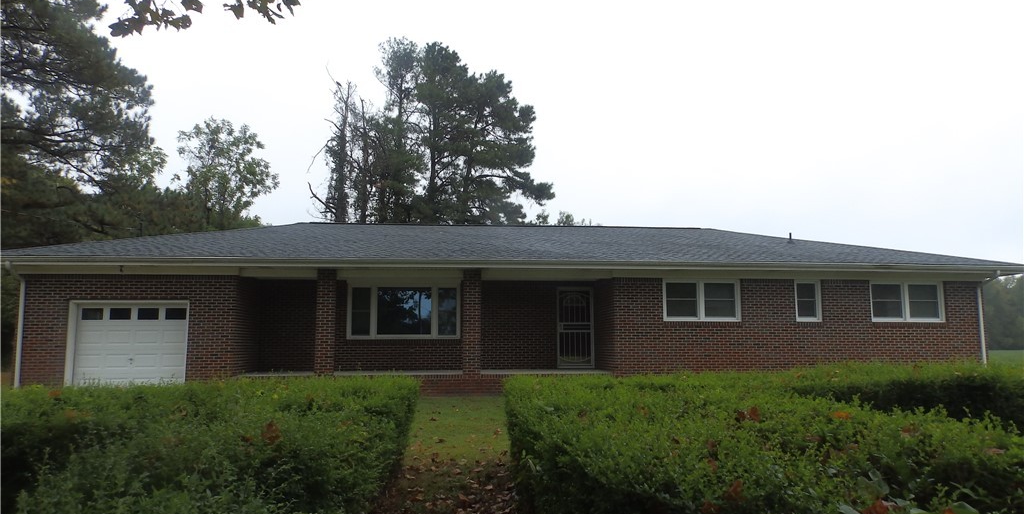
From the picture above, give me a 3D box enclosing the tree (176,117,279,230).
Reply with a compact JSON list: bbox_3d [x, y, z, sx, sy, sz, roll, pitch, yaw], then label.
[{"bbox_3d":[-15.569,-1.021,35.362,5.589,13.544,5.589,0,-7,0],"label":"tree"}]

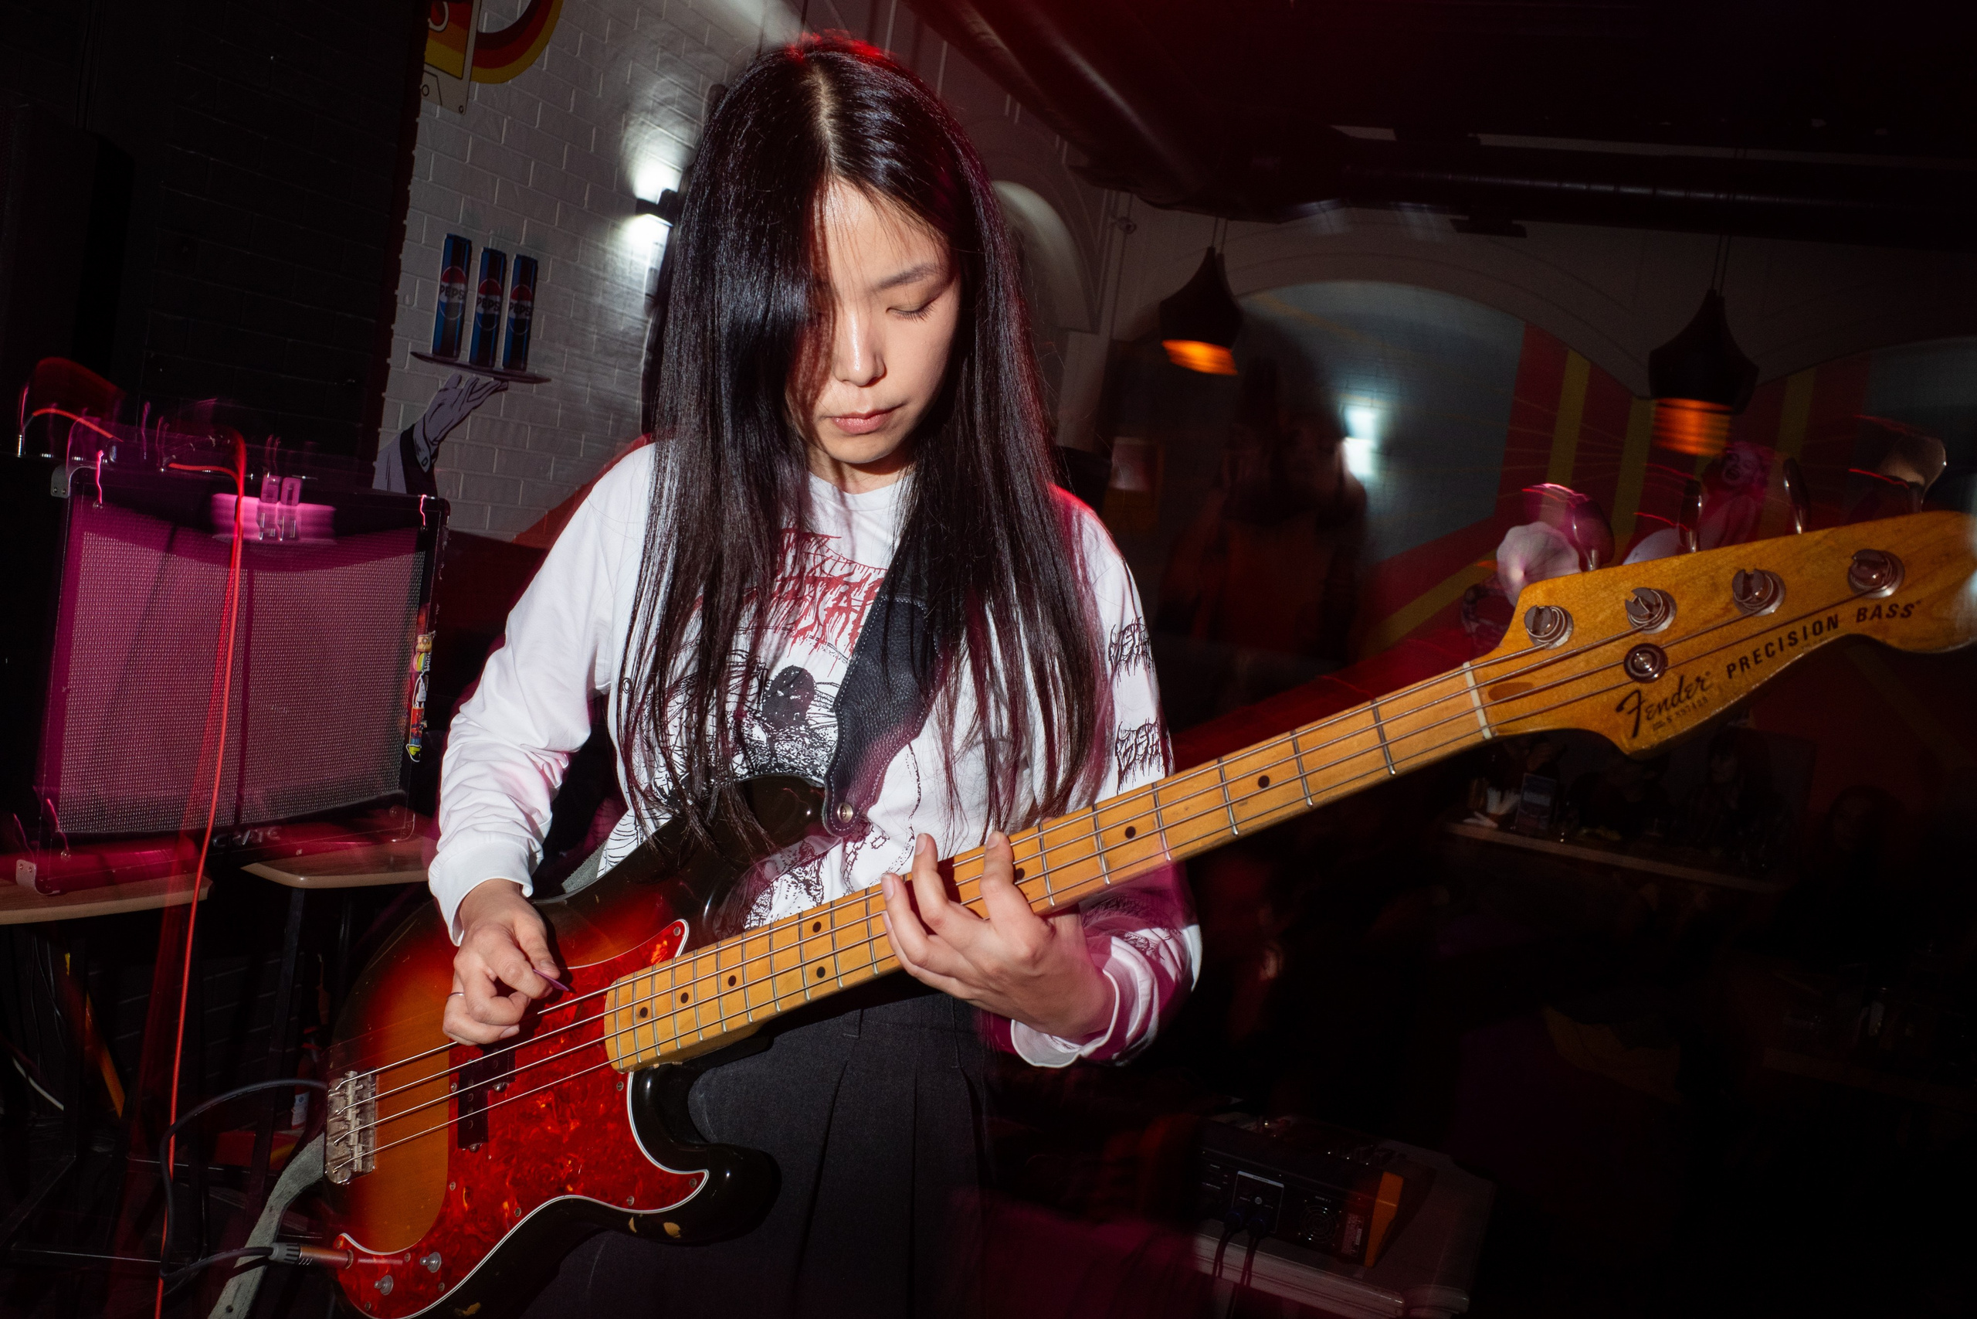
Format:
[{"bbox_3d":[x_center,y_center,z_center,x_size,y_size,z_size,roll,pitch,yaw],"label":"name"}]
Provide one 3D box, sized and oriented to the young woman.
[{"bbox_3d":[-0.150,0.400,1.090,0.550,1.610,0.420,7,3,3],"label":"young woman"}]

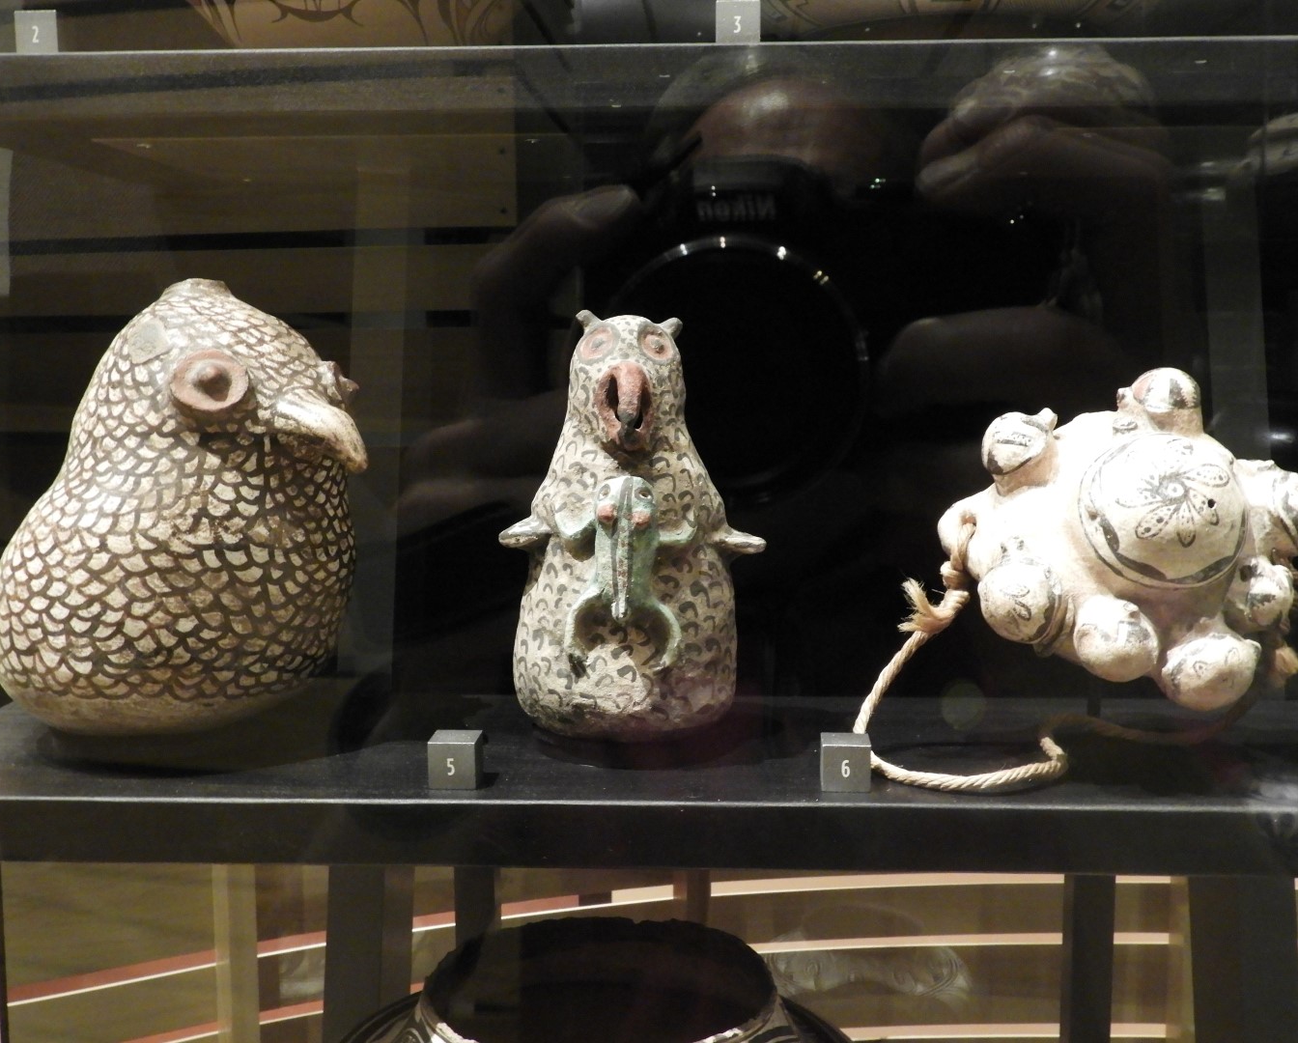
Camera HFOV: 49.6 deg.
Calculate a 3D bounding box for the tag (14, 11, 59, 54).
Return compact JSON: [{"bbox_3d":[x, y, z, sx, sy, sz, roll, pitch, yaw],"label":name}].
[{"bbox_3d":[-0.287,-0.231,0.670,0.020,0.020,0.020,0,7,4],"label":"tag"}]

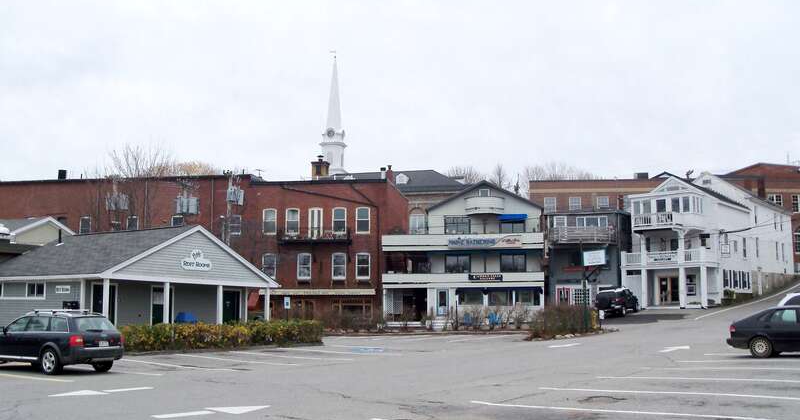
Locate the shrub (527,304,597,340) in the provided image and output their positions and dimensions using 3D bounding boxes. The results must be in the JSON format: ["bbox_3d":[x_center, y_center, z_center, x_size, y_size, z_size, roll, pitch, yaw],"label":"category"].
[{"bbox_3d":[7.204,4.873,35.879,2.900,1.500,2.000,-1,-7,7],"label":"shrub"}]

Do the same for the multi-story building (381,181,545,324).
[{"bbox_3d":[5.079,3.731,65.750,11.800,11.100,12.500,0,-7,4],"label":"multi-story building"}]

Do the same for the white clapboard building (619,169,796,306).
[{"bbox_3d":[26.284,2.522,68.769,6.700,11.400,25.100,-5,-8,38],"label":"white clapboard building"}]

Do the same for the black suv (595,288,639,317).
[{"bbox_3d":[14.511,6.160,53.849,1.800,1.750,4.500,-4,-8,31],"label":"black suv"}]

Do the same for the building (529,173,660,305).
[{"bbox_3d":[17.236,2.800,69.631,11.500,11.800,16.000,-1,-7,5],"label":"building"}]

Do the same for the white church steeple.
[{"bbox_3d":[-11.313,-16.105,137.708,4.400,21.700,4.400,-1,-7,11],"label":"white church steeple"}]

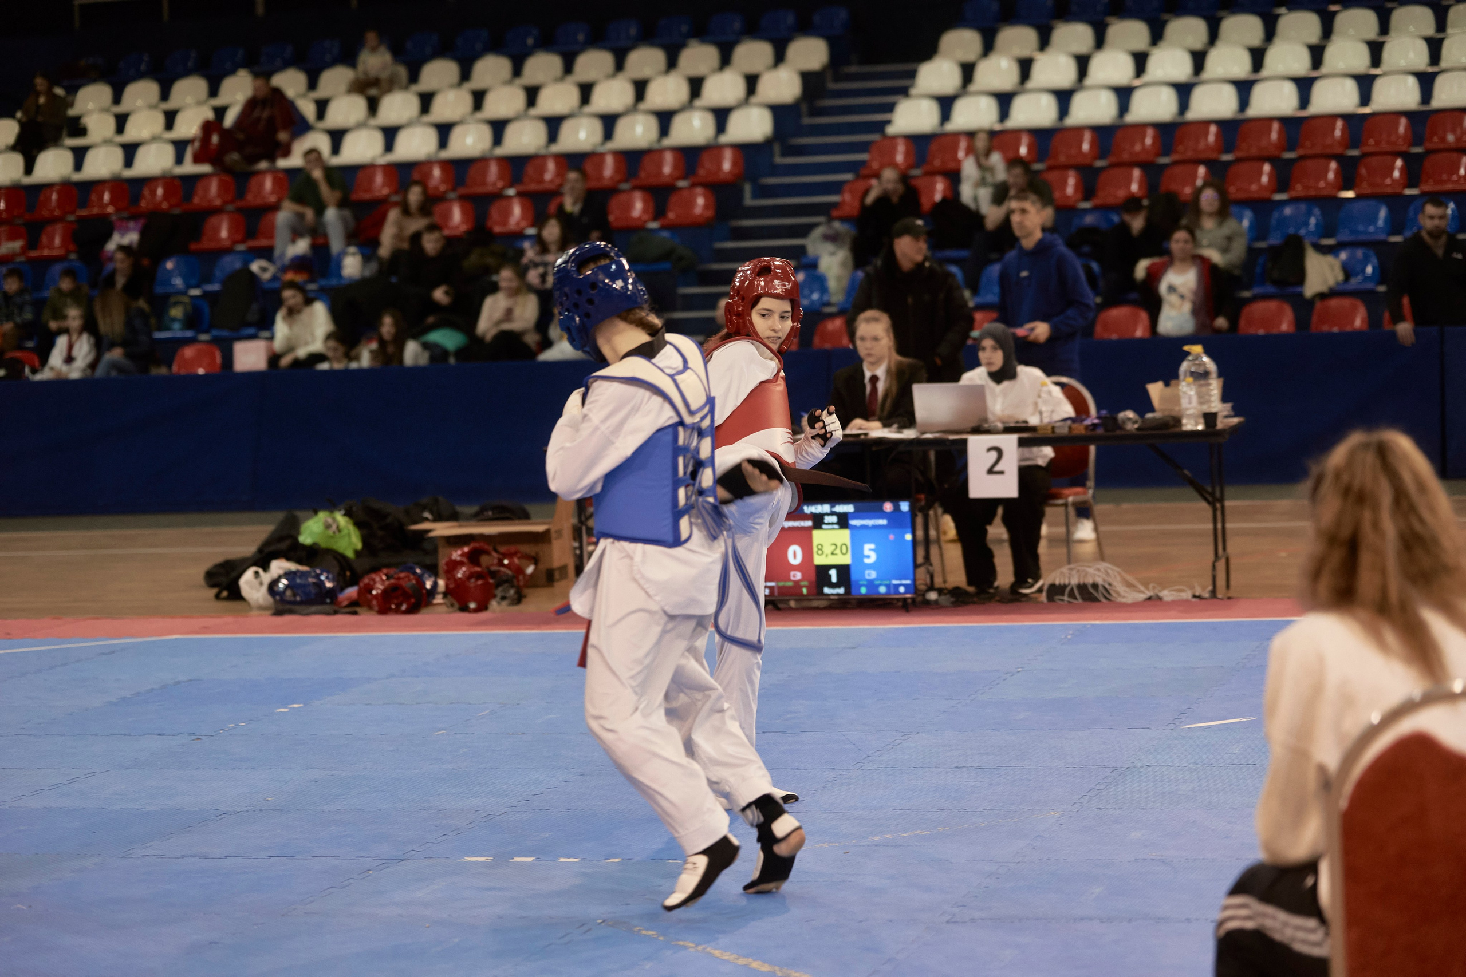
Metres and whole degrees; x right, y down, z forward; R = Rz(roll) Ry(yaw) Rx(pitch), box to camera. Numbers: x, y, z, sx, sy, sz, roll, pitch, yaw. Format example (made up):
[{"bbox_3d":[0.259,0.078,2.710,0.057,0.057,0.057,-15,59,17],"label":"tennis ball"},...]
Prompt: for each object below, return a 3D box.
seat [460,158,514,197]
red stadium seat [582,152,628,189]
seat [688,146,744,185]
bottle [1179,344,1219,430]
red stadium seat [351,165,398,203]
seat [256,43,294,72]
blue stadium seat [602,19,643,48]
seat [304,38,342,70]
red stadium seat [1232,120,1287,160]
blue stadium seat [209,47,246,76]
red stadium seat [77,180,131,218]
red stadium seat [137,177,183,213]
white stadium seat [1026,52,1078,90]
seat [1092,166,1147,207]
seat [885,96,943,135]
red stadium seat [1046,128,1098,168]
[{"bbox_3d":[-1.945,-2.434,28.804,0.400,0.300,0.380,-2,4,15],"label":"seat"},{"bbox_3d":[-1.055,-2.565,29.601,0.400,0.330,0.390,-1,4,15],"label":"red stadium seat"},{"bbox_3d":[-0.133,-2.471,28.058,0.390,0.302,0.365,-1,4,16],"label":"seat"},{"bbox_3d":[2.007,-0.442,15.800,0.172,0.360,0.172,-1,3,15],"label":"bottle"},{"bbox_3d":[-2.872,-2.411,29.057,0.400,0.300,0.380,-2,4,15],"label":"red stadium seat"},{"bbox_3d":[-4.018,-3.705,31.586,0.360,0.287,0.330,-2,4,16],"label":"seat"},{"bbox_3d":[-0.987,-3.944,32.045,0.390,0.302,0.365,-1,4,16],"label":"blue stadium seat"},{"bbox_3d":[-3.692,-3.875,32.818,0.390,0.302,0.365,-1,4,16],"label":"seat"},{"bbox_3d":[3.712,-2.463,25.849,0.360,0.287,0.330,-2,4,16],"label":"red stadium seat"},{"bbox_3d":[-4.440,-3.690,31.706,0.360,0.287,0.330,-2,4,16],"label":"blue stadium seat"},{"bbox_3d":[-5.197,-2.388,30.243,0.400,0.310,0.350,-2,4,15],"label":"red stadium seat"},{"bbox_3d":[-4.949,-2.506,31.426,0.390,0.310,0.370,-1,4,16],"label":"red stadium seat"},{"bbox_3d":[2.668,-3.488,30.598,0.400,0.330,0.390,-1,4,15],"label":"white stadium seat"},{"bbox_3d":[2.971,-2.317,28.175,0.390,0.310,0.370,-1,4,16],"label":"seat"},{"bbox_3d":[1.505,-3.105,30.560,0.390,0.310,0.370,-1,4,16],"label":"seat"},{"bbox_3d":[2.647,-2.659,28.616,0.400,0.330,0.390,-1,4,15],"label":"red stadium seat"}]

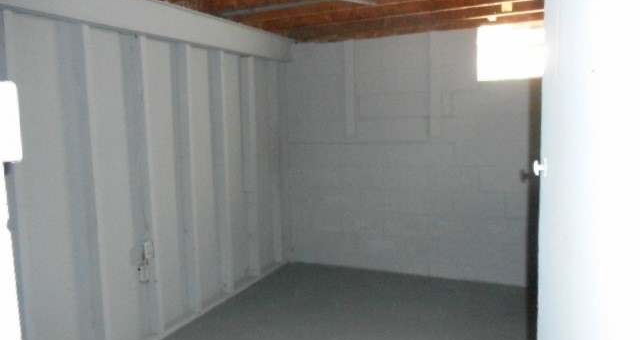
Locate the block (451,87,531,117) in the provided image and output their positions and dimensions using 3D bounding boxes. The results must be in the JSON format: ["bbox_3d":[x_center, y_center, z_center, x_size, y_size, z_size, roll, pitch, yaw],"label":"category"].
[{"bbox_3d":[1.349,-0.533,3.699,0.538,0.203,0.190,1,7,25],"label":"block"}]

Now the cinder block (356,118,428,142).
[{"bbox_3d":[0.643,-0.345,4.045,0.599,0.203,0.190,1,7,25],"label":"cinder block"}]

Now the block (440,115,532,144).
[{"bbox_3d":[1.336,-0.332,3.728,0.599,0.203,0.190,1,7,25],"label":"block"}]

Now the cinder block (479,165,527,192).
[{"bbox_3d":[1.491,0.075,3.706,0.386,0.203,0.190,1,7,25],"label":"cinder block"}]

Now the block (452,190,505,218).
[{"bbox_3d":[1.319,0.274,3.808,0.400,0.203,0.190,1,7,25],"label":"block"}]

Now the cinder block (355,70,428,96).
[{"bbox_3d":[0.631,-0.749,4.002,0.599,0.203,0.190,1,7,25],"label":"cinder block"}]

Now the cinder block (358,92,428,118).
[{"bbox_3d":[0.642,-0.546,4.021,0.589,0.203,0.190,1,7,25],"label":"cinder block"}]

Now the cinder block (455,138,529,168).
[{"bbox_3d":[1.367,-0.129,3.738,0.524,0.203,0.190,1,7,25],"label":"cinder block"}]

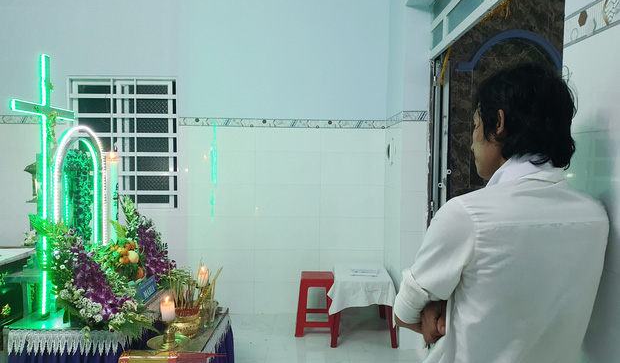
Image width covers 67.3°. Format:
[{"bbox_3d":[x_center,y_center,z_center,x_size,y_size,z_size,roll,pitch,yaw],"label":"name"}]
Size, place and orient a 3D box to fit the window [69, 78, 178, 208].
[{"bbox_3d":[-1.706,-0.356,4.278,1.000,1.200,0.110,0,2,0],"label":"window"}]

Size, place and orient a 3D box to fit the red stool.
[{"bbox_3d":[0.059,1.016,3.926,0.355,0.458,0.355,0,2,-2],"label":"red stool"}]

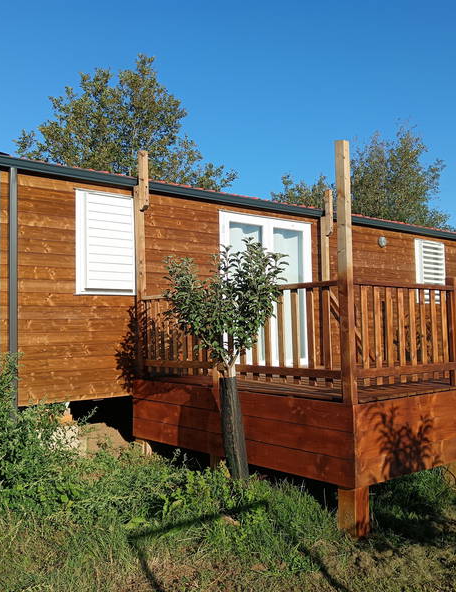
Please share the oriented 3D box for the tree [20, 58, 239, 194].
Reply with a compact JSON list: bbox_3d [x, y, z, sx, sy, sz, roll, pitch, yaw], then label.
[{"bbox_3d":[-3.076,-2.497,18.741,6.800,9.917,6.800,2,-4,-40],"label":"tree"}]

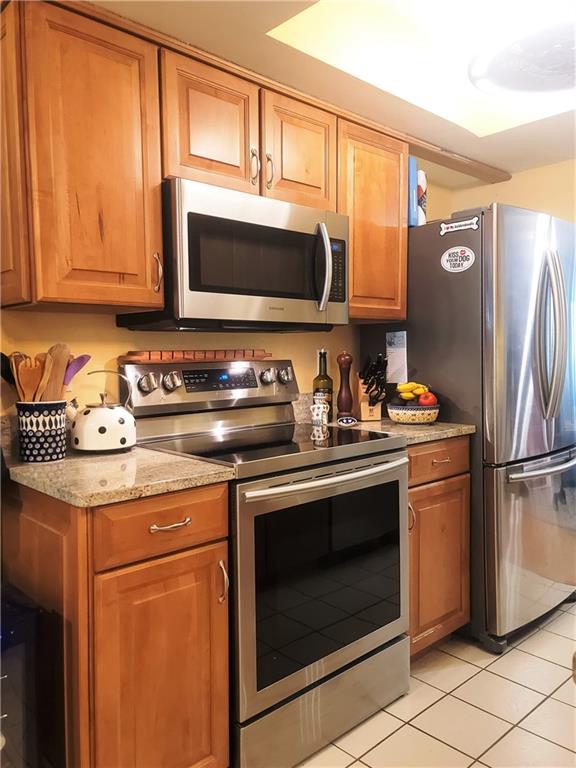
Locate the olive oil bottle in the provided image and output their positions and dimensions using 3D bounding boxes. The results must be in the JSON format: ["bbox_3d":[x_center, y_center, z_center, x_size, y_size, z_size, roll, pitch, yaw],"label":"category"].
[{"bbox_3d":[0.159,0.001,2.515,0.086,0.330,0.086,-1,3,0],"label":"olive oil bottle"}]

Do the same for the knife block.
[{"bbox_3d":[0.381,0.052,2.534,0.096,0.219,0.137,-1,3,-4],"label":"knife block"}]

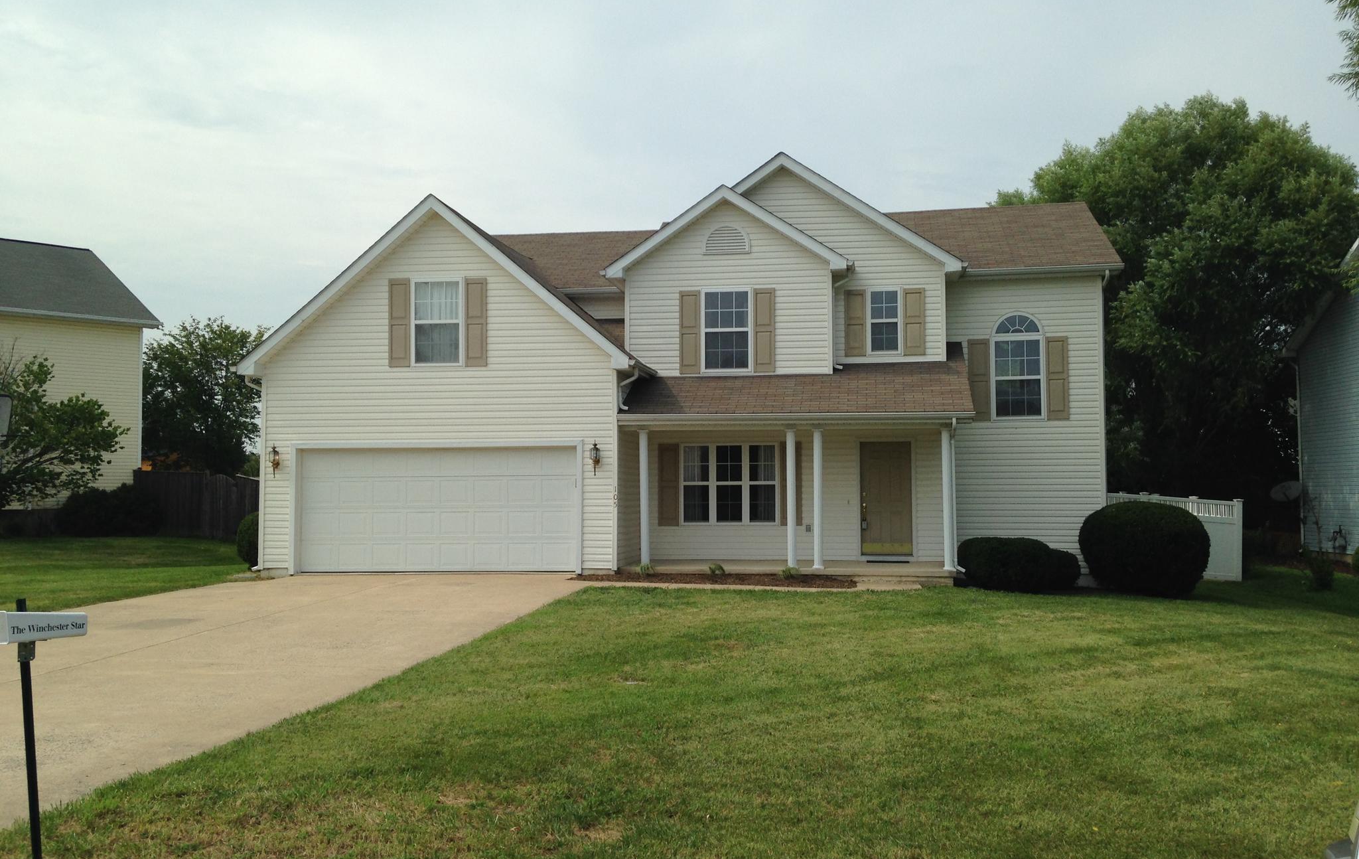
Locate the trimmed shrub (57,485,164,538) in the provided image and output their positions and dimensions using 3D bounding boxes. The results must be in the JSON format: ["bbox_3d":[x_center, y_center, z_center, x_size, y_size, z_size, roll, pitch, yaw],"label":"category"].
[{"bbox_3d":[-15.550,2.213,35.300,2.850,1.450,1.500,-1,-4,8],"label":"trimmed shrub"}]

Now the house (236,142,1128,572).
[{"bbox_3d":[0.507,-1.093,26.004,15.300,7.550,9.700,-1,-4,8],"label":"house"}]

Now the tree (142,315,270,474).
[{"bbox_3d":[-15.840,-0.264,43.000,4.200,7.100,4.200,-1,-4,8],"label":"tree"}]

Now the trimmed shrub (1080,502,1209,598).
[{"bbox_3d":[7.906,2.028,22.000,2.170,1.600,2.100,-1,-4,8],"label":"trimmed shrub"}]

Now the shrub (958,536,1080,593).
[{"bbox_3d":[5.878,2.346,22.450,2.060,0.930,1.150,-1,-4,8],"label":"shrub"}]

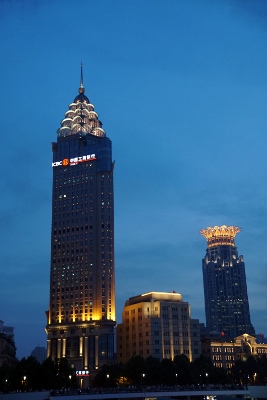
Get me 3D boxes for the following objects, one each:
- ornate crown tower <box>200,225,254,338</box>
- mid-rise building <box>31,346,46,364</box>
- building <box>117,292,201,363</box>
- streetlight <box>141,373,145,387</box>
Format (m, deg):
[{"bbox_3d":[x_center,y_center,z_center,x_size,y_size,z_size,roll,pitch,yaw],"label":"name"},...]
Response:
[{"bbox_3d":[118.531,129.927,630.721,47.000,198.000,47.000,2,-21,-9],"label":"ornate crown tower"},{"bbox_3d":[-169.173,298.947,886.286,26.000,73.000,24.000,2,-21,-10],"label":"mid-rise building"},{"bbox_3d":[11.814,70.240,242.561,27.500,46.000,30.000,11,-24,-31],"label":"building"},{"bbox_3d":[2.571,51.472,140.870,0.800,5.300,0.700,5,-21,-18],"label":"streetlight"}]

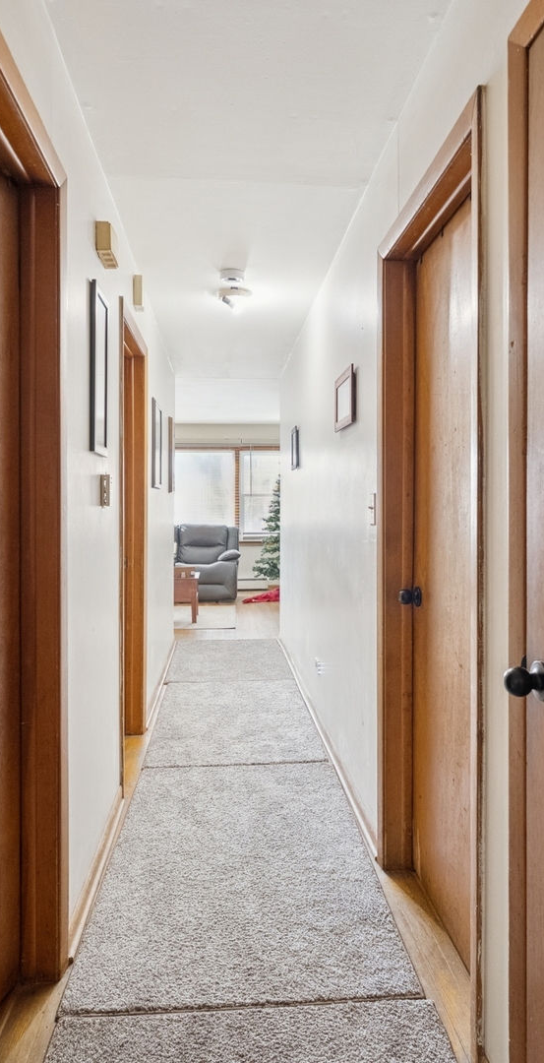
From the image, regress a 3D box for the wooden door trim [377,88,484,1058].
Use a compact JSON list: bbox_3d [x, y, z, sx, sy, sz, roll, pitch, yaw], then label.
[{"bbox_3d":[0.457,0.099,1.742,0.120,2.117,0.845,0,1,-5],"label":"wooden door trim"}]

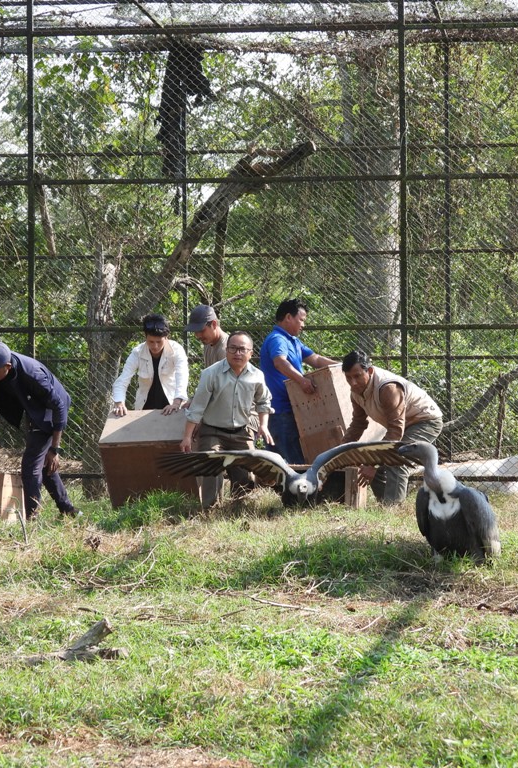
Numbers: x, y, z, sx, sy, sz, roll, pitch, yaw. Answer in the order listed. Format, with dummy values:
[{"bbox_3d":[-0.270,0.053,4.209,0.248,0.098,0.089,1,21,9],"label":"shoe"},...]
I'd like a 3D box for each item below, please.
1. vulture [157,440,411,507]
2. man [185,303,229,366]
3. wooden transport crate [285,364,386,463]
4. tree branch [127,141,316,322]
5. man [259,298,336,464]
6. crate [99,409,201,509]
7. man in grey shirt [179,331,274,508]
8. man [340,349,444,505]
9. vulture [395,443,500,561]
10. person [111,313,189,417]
[{"bbox_3d":[0.180,0.640,15.700,1.790,0.490,0.650,0,-1,-2],"label":"vulture"},{"bbox_3d":[-0.318,0.157,17.000,0.550,1.550,0.520,0,-1,-30],"label":"man"},{"bbox_3d":[0.581,0.227,16.582,0.475,0.660,0.447,-21,-10,42],"label":"wooden transport crate"},{"bbox_3d":[-0.335,-1.370,19.800,1.680,1.620,0.450,0,-1,0],"label":"tree branch"},{"bbox_3d":[0.287,0.134,17.000,0.620,1.580,0.500,0,0,18],"label":"man"},{"bbox_3d":[-0.723,0.535,16.201,0.680,0.600,0.440,-2,35,15],"label":"crate"},{"bbox_3d":[-0.227,0.263,16.000,0.660,1.300,0.600,0,0,1],"label":"man in grey shirt"},{"bbox_3d":[0.951,0.313,15.800,0.550,1.120,0.750,-1,-1,43],"label":"man"},{"bbox_3d":[1.113,0.686,12.900,0.430,0.715,0.540,-1,-1,30],"label":"vulture"},{"bbox_3d":[-0.836,0.193,17.100,0.600,1.500,0.520,0,-1,2],"label":"person"}]

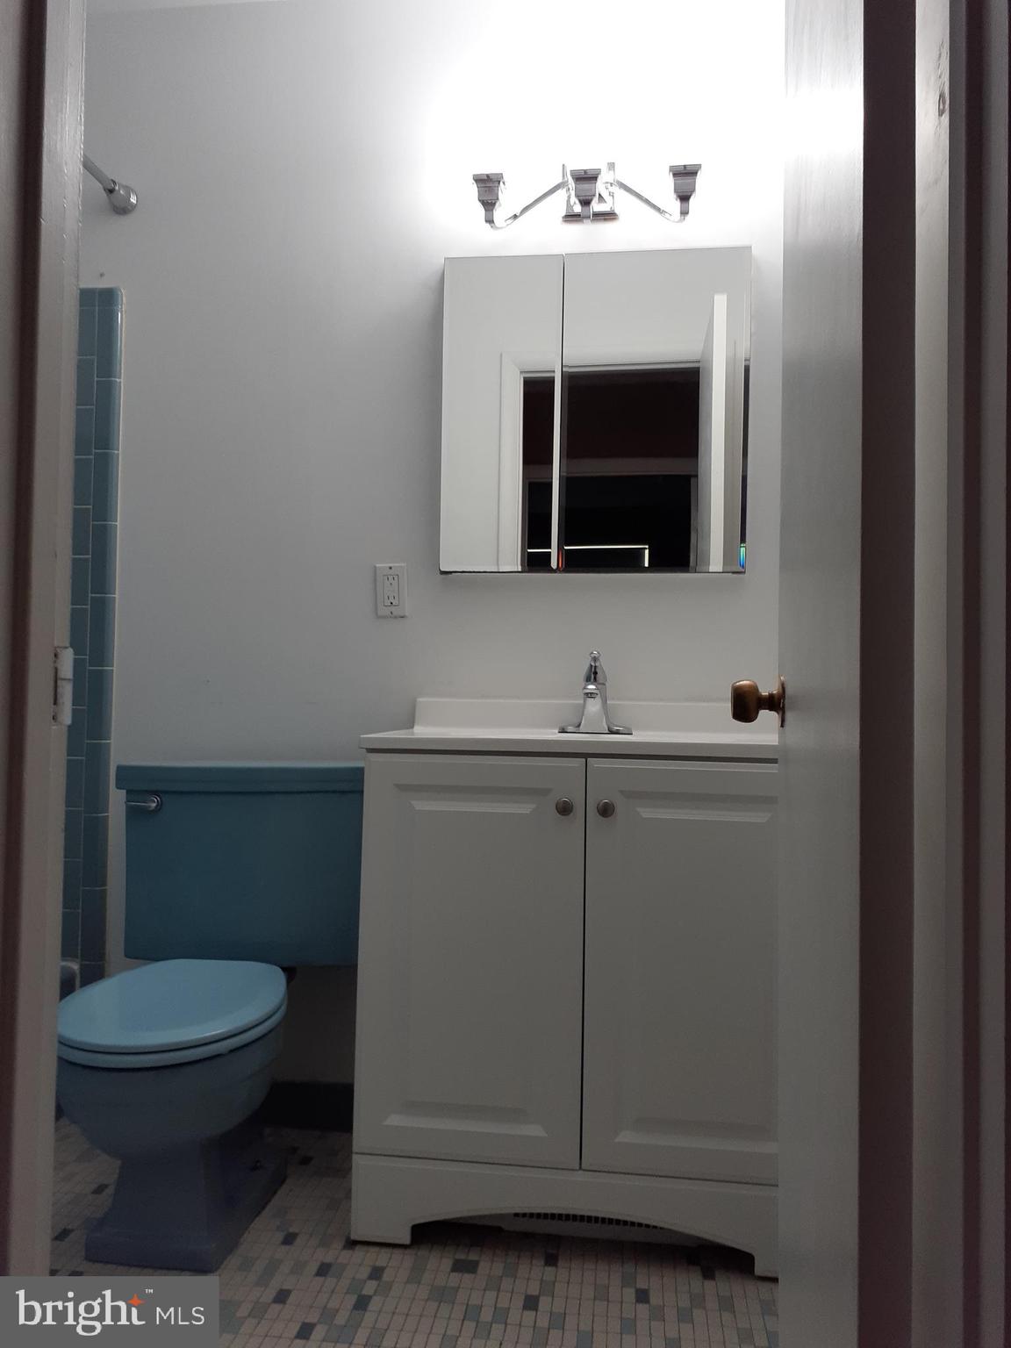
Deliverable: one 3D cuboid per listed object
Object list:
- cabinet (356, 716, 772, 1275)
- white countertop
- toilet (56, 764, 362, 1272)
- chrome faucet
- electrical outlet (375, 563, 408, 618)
[{"bbox_3d":[0.160,0.555,1.983,0.775,0.858,0.447,1,-2,8],"label":"cabinet"},{"bbox_3d":[0.168,0.097,1.996,0.781,0.092,0.463,1,-2,8],"label":"white countertop"},{"bbox_3d":[-0.542,0.576,1.906,0.556,0.786,0.753,1,-2,8],"label":"toilet"},{"bbox_3d":[0.179,0.037,2.087,0.148,0.167,0.155,1,-2,8],"label":"chrome faucet"},{"bbox_3d":[-0.248,-0.181,2.291,0.070,0.114,0.008,1,-2,8],"label":"electrical outlet"}]

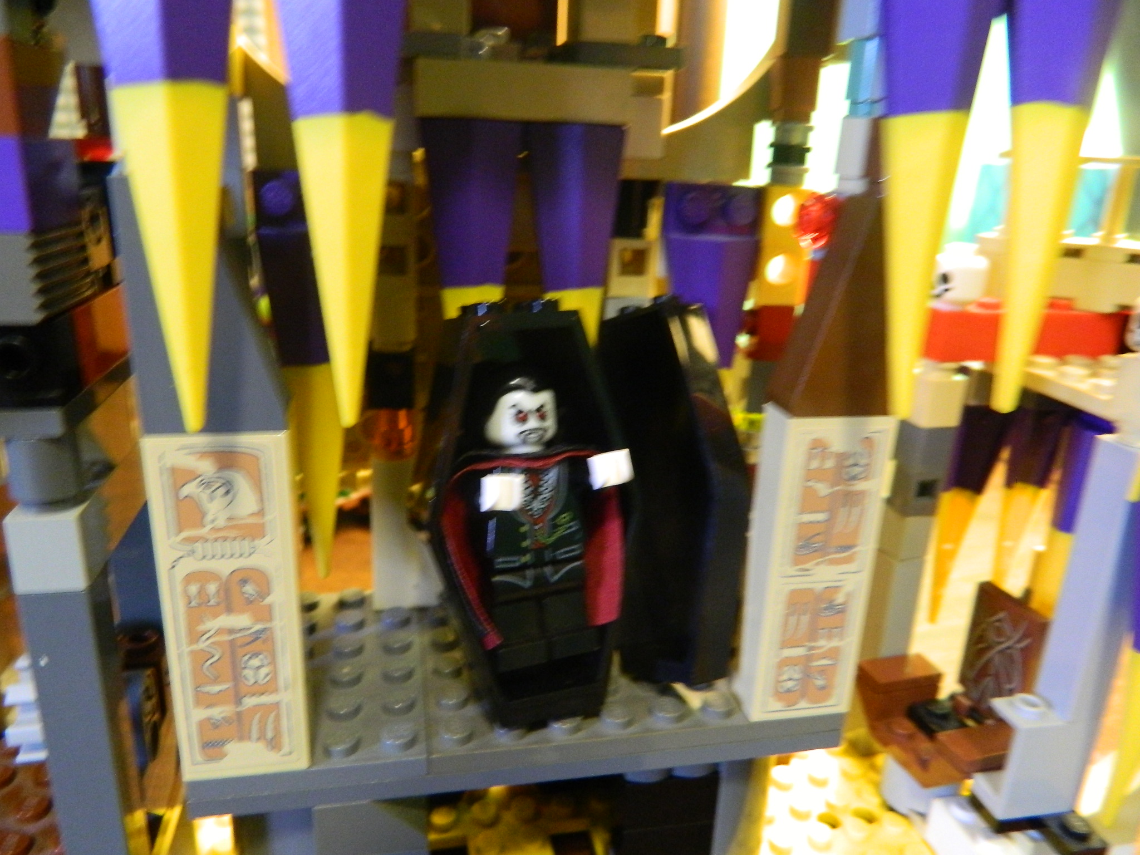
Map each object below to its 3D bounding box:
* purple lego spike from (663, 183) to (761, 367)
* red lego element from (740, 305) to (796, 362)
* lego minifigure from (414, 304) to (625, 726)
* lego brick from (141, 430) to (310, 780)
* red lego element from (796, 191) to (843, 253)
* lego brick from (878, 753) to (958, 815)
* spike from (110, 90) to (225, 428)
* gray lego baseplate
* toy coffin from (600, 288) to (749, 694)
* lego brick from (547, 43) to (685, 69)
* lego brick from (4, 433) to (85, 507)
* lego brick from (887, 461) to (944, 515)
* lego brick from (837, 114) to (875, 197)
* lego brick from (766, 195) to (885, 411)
[{"bbox_3d":[0.022,-0.025,0.137,0.016,0.029,0.013,-1,18,-12],"label":"purple lego spike"},{"bbox_3d":[0.033,-0.017,0.145,0.008,0.010,0.008,-1,18,-12],"label":"red lego element"},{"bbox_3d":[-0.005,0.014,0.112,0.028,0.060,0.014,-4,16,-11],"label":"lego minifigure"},{"bbox_3d":[-0.043,0.023,0.106,0.016,0.048,0.008,-2,18,-12],"label":"lego brick"},{"bbox_3d":[0.039,-0.032,0.128,0.008,0.009,0.008,-1,18,-12],"label":"red lego element"},{"bbox_3d":[0.073,0.075,0.174,0.008,0.009,0.014,-1,18,-12],"label":"lego brick"},{"bbox_3d":[-0.040,-0.016,0.085,0.010,0.035,0.009,-1,18,-12],"label":"spike"},{"bbox_3d":[-0.009,0.040,0.141,0.096,0.008,0.048,-1,18,-12],"label":"gray lego baseplate"},{"bbox_3d":[0.015,0.010,0.131,0.008,0.059,0.030,-4,1,-34],"label":"toy coffin"},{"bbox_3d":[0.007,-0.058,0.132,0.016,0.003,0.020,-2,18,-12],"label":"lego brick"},{"bbox_3d":[-0.064,0.005,0.100,0.008,0.010,0.008,-2,18,-12],"label":"lego brick"},{"bbox_3d":[0.070,0.012,0.168,0.008,0.010,0.008,-2,18,-12],"label":"lego brick"},{"bbox_3d":[0.040,-0.037,0.113,0.008,0.010,0.008,-1,18,-12],"label":"lego brick"},{"bbox_3d":[0.037,-0.016,0.111,0.016,0.029,0.008,-1,18,-12],"label":"lego brick"}]

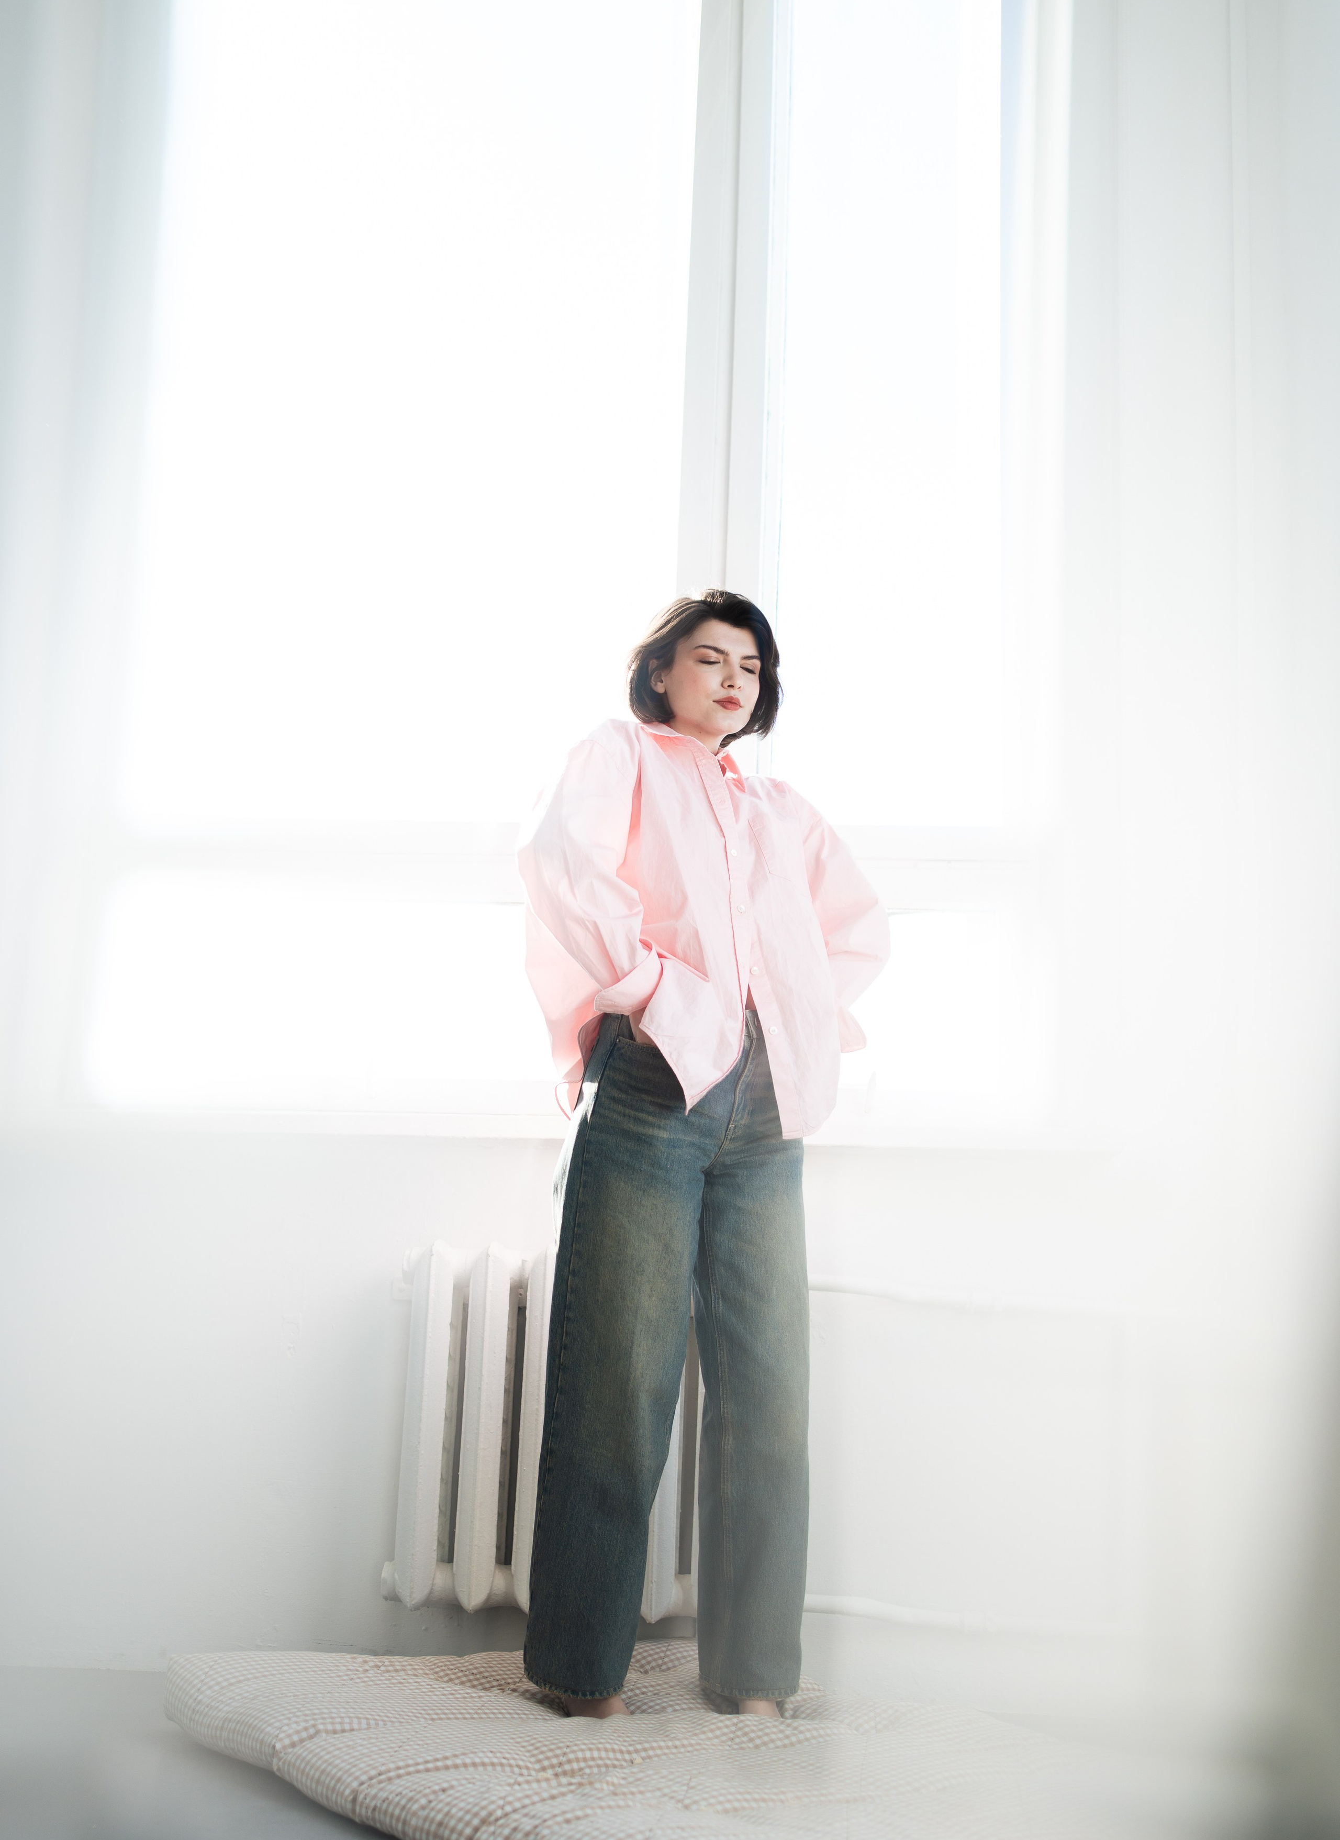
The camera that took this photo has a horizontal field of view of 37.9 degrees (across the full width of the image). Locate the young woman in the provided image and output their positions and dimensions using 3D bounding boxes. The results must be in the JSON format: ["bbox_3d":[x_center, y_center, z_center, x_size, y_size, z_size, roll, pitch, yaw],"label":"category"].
[{"bbox_3d":[0.050,0.322,2.922,0.570,1.683,0.370,5,-9,-27],"label":"young woman"}]

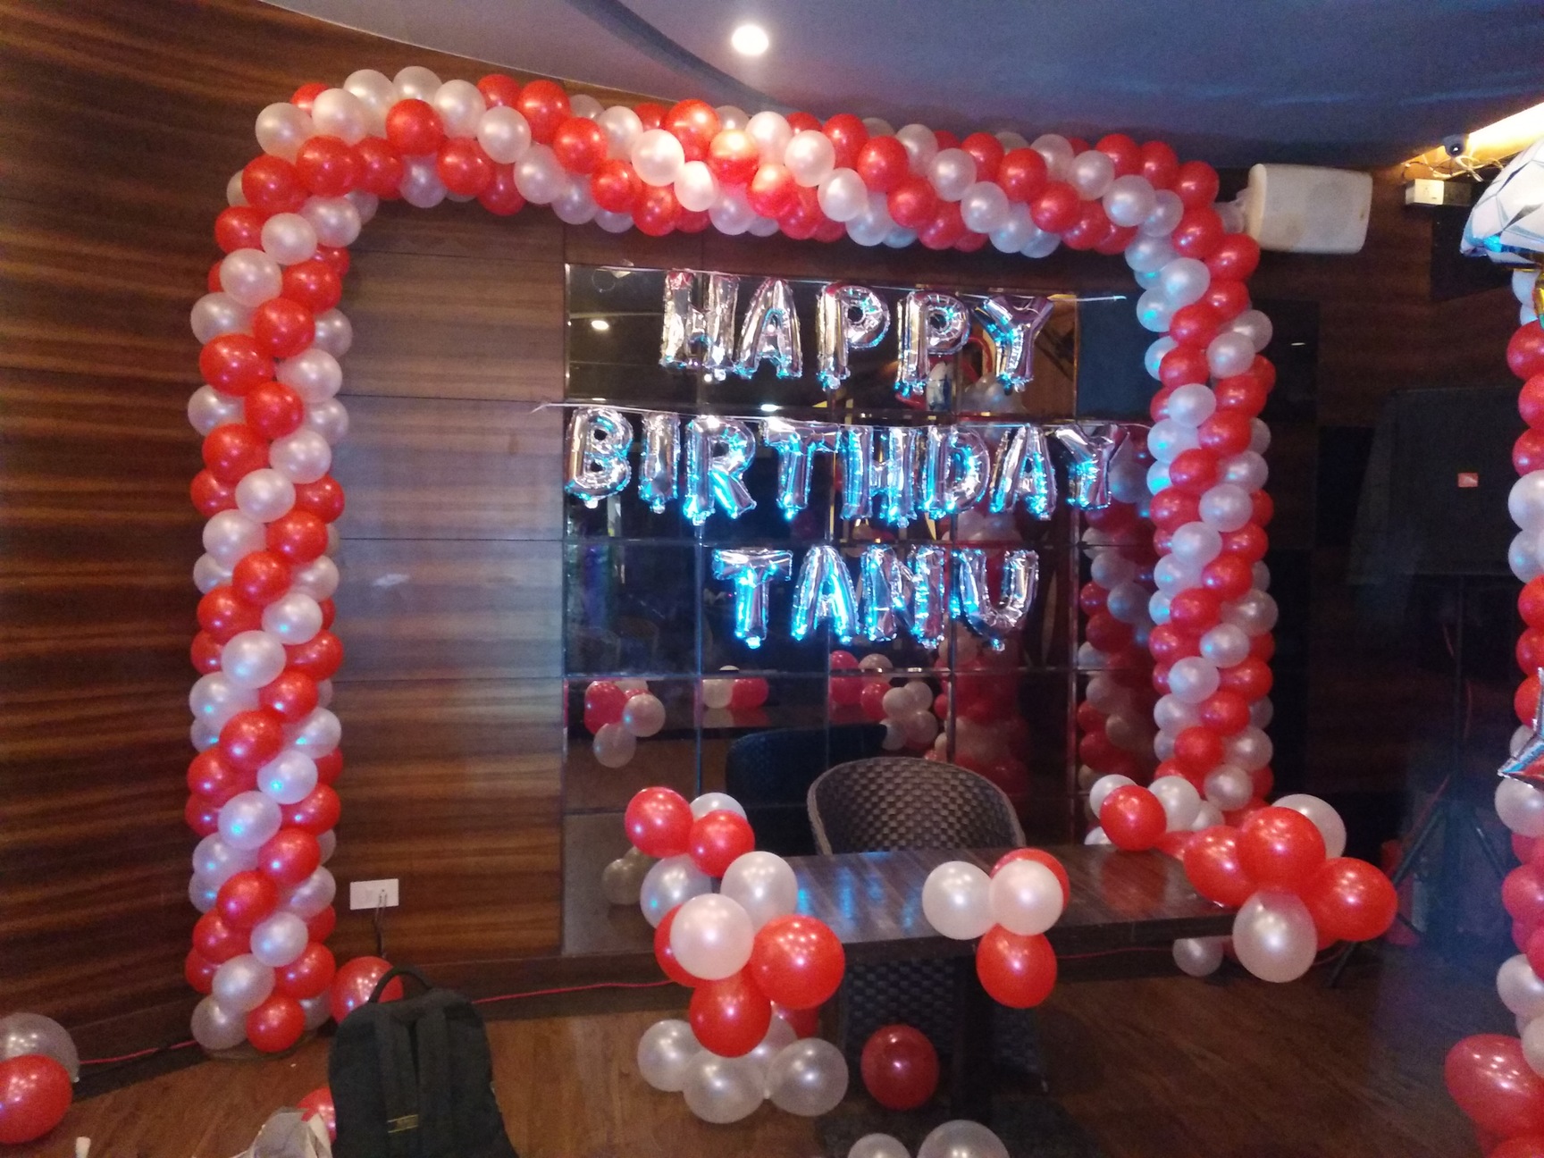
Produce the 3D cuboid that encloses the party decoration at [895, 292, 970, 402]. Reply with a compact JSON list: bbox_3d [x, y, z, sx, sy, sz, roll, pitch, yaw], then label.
[{"bbox_3d":[0.554,-0.809,4.020,0.250,0.370,0.080,0,0,-12],"label":"party decoration"}]

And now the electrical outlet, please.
[{"bbox_3d":[-1.225,0.973,3.577,0.144,0.084,0.015,0,0,-14],"label":"electrical outlet"}]

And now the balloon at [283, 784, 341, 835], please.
[{"bbox_3d":[-1.355,0.678,3.420,0.160,0.150,0.160,0,2,-11],"label":"balloon"}]

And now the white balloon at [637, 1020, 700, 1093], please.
[{"bbox_3d":[-0.250,1.169,2.850,0.169,0.181,0.178,0,0,-12],"label":"white balloon"}]

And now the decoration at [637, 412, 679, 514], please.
[{"bbox_3d":[-0.363,-0.370,3.690,0.130,0.320,0.060,0,2,-11],"label":"decoration"}]

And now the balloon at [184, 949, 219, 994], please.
[{"bbox_3d":[-1.666,1.158,3.440,0.150,0.154,0.155,0,0,-12],"label":"balloon"}]

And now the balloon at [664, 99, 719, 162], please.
[{"bbox_3d":[-0.236,-1.319,3.414,0.165,0.165,0.165,0,0,-12],"label":"balloon"}]

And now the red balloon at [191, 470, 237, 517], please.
[{"bbox_3d":[-1.625,-0.255,3.400,0.160,0.157,0.160,0,2,-11],"label":"red balloon"}]

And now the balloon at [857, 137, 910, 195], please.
[{"bbox_3d":[0.336,-1.256,3.515,0.163,0.168,0.163,0,1,0],"label":"balloon"}]

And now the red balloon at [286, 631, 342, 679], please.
[{"bbox_3d":[-1.344,0.224,3.410,0.160,0.150,0.160,0,2,-11],"label":"red balloon"}]

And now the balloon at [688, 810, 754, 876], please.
[{"bbox_3d":[-0.128,0.664,2.920,0.162,0.168,0.165,0,2,-11],"label":"balloon"}]

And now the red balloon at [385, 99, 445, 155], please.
[{"bbox_3d":[-1.000,-1.265,3.248,0.162,0.162,0.162,0,1,-11],"label":"red balloon"}]

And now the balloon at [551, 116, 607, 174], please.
[{"bbox_3d":[-0.571,-1.283,3.430,0.160,0.166,0.165,0,2,-11],"label":"balloon"}]

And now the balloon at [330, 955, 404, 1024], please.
[{"bbox_3d":[-1.239,1.280,3.550,0.210,0.220,0.210,0,1,-11],"label":"balloon"}]

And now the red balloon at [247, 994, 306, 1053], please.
[{"bbox_3d":[-1.441,1.293,3.370,0.172,0.172,0.175,0,0,-12],"label":"red balloon"}]

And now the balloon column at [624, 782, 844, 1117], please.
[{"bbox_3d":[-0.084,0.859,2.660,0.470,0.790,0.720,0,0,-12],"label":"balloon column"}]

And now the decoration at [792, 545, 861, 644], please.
[{"bbox_3d":[0.182,0.049,3.888,0.218,0.325,0.070,0,1,-11],"label":"decoration"}]

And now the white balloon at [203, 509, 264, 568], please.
[{"bbox_3d":[-1.478,-0.109,3.182,0.165,0.162,0.165,0,1,-11],"label":"white balloon"}]

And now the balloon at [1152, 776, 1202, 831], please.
[{"bbox_3d":[1.091,0.605,3.137,0.150,0.150,0.150,0,1,-11],"label":"balloon"}]

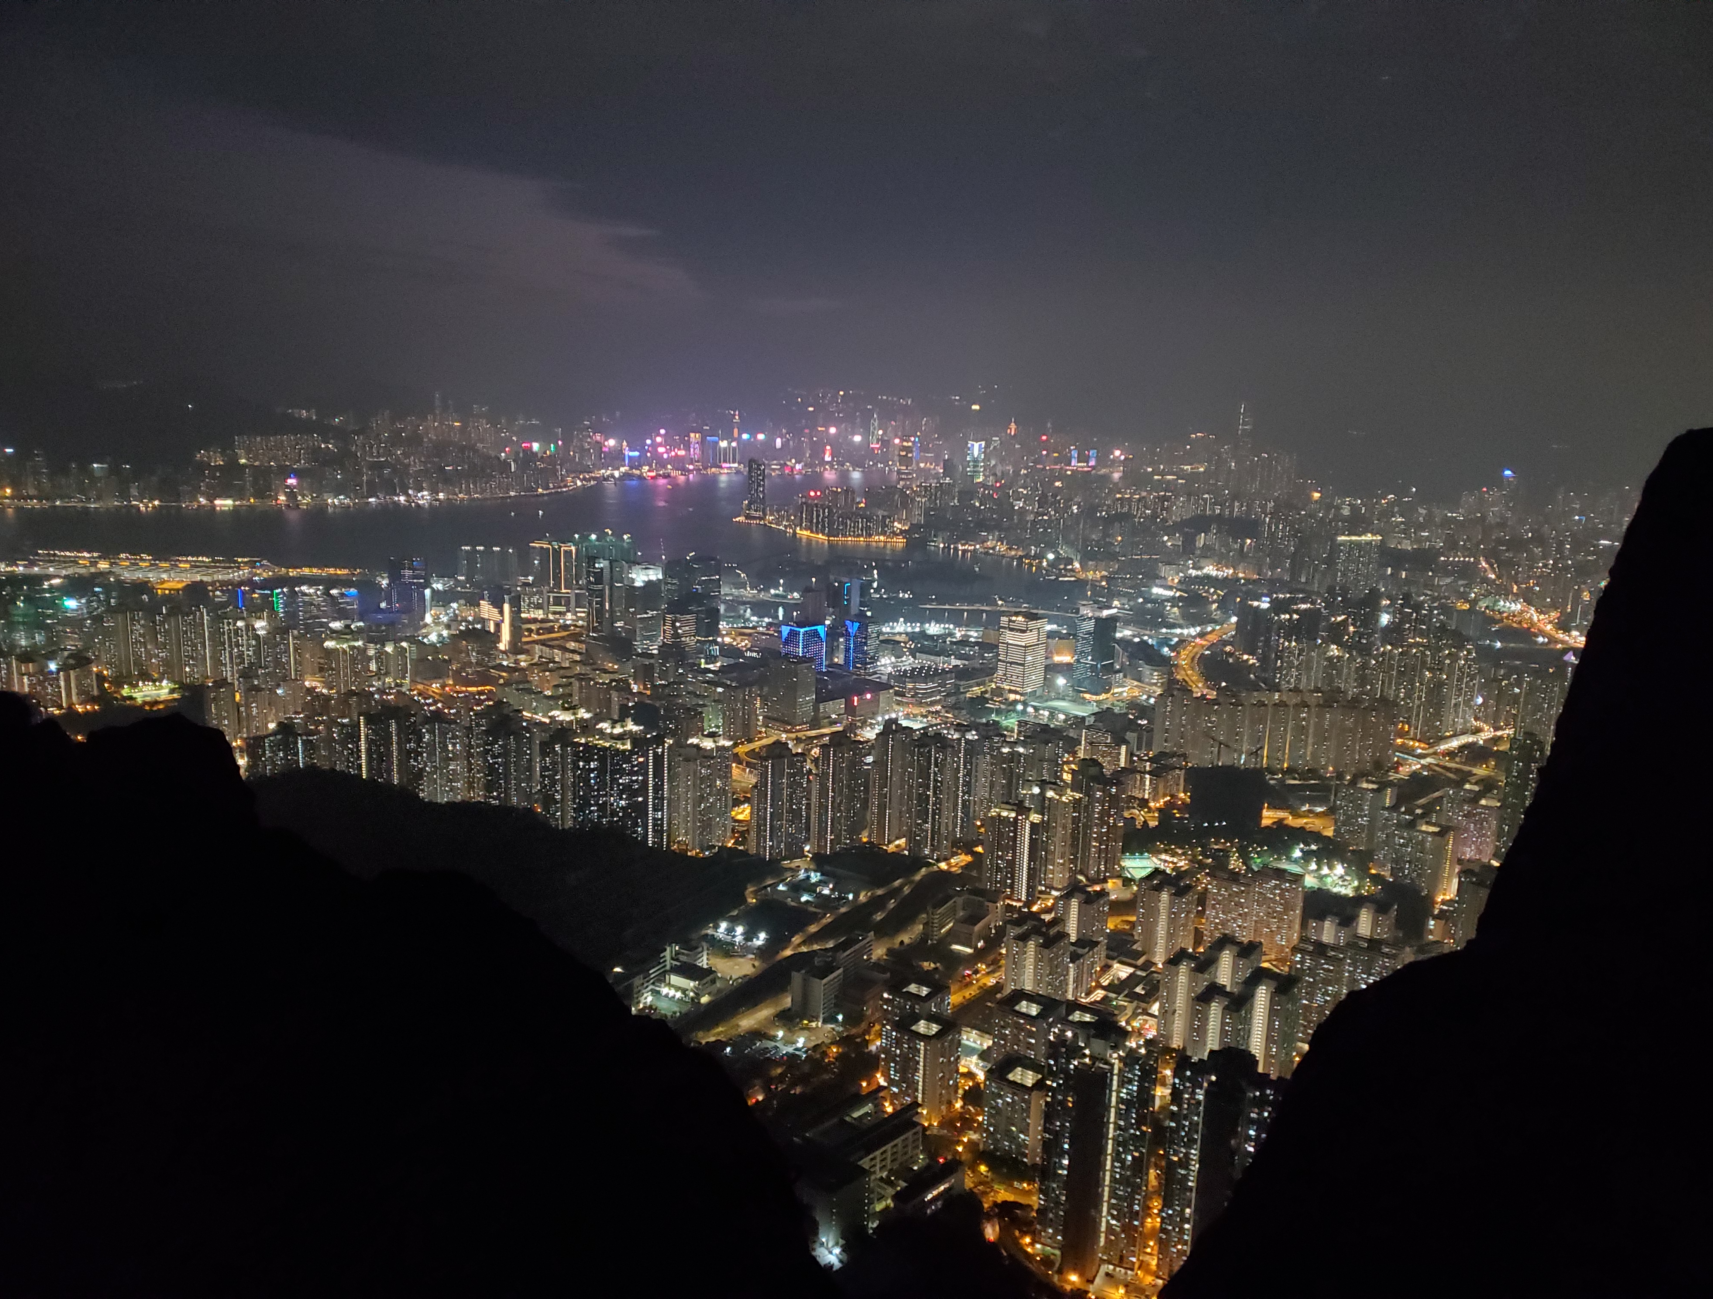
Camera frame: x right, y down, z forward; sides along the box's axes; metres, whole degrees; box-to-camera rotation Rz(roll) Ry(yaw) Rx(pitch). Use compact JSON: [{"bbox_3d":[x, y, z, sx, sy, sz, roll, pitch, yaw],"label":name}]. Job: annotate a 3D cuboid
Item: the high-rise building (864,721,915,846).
[{"bbox_3d":[32.400,133.300,1318.600,33.000,121.000,35.000,11,14,39],"label":"high-rise building"}]

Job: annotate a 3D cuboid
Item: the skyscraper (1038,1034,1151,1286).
[{"bbox_3d":[113.900,245.000,628.300,43.000,110.000,41.000,9,14,32],"label":"skyscraper"}]

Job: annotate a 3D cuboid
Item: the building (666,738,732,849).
[{"bbox_3d":[-148.200,134.800,1230.200,38.000,89.000,42.000,11,14,39],"label":"building"}]

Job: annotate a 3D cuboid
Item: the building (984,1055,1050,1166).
[{"bbox_3d":[92.700,258.500,729.400,30.000,45.000,32.000,10,14,36],"label":"building"}]

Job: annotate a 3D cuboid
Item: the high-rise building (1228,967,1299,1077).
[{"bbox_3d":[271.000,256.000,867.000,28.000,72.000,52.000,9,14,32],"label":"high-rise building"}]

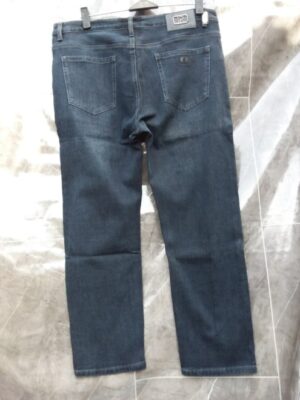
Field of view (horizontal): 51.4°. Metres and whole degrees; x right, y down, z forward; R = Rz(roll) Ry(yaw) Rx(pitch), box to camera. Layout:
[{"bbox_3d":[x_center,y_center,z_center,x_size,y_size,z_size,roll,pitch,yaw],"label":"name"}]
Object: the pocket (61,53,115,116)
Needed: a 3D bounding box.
[{"bbox_3d":[-0.183,-0.343,0.935,0.162,0.176,0.015,-3,0,4],"label":"pocket"}]

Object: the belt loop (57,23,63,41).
[{"bbox_3d":[-0.272,-0.506,0.940,0.016,0.052,0.012,-4,0,10],"label":"belt loop"}]

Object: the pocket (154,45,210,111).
[{"bbox_3d":[0.097,-0.356,0.915,0.163,0.179,0.015,-5,0,4],"label":"pocket"}]

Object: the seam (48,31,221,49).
[{"bbox_3d":[-0.040,-0.475,0.930,0.500,0.036,0.025,-5,0,4],"label":"seam"}]

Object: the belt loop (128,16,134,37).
[{"bbox_3d":[-0.055,-0.516,0.930,0.015,0.058,0.012,-4,0,4],"label":"belt loop"}]

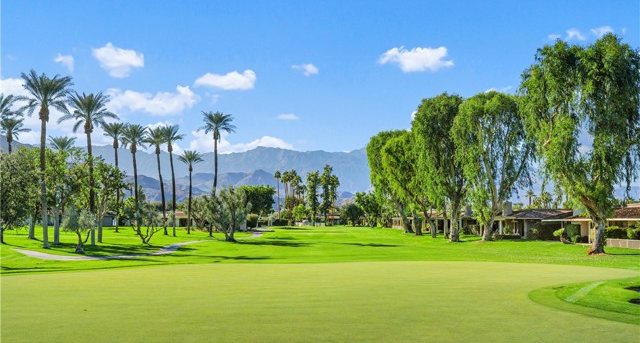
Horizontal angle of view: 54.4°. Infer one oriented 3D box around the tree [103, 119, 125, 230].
[{"bbox_3d":[-36.590,0.984,110.742,3.980,19.580,3.980,1,-5,-18],"label":"tree"}]

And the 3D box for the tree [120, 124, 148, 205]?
[{"bbox_3d":[-29.510,1.210,99.270,4.630,17.540,4.630,0,-4,0],"label":"tree"}]

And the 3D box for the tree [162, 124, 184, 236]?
[{"bbox_3d":[-22.600,1.377,96.663,3.550,17.510,3.550,1,-4,-13],"label":"tree"}]

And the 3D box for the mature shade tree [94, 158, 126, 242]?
[{"bbox_3d":[-23.451,3.281,69.352,3.770,9.280,3.770,1,-5,-19],"label":"mature shade tree"}]

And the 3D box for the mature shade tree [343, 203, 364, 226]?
[{"bbox_3d":[10.490,13.358,192.286,6.940,7.550,6.940,0,-4,3],"label":"mature shade tree"}]

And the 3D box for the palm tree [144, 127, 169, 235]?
[{"bbox_3d":[-25.220,1.370,95.840,3.770,16.730,3.770,0,-4,0],"label":"palm tree"}]

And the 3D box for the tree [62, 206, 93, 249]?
[{"bbox_3d":[-18.976,4.614,49.140,2.600,3.700,2.600,2,-5,-21],"label":"tree"}]

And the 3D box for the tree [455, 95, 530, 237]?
[{"bbox_3d":[20.770,-0.750,74.720,9.970,18.040,9.970,0,-4,0],"label":"tree"}]

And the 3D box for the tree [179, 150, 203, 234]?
[{"bbox_3d":[-21.850,3.525,105.540,4.220,14.250,4.220,1,-4,-12],"label":"tree"}]

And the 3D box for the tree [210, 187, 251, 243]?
[{"bbox_3d":[-10.390,4.910,71.840,4.960,6.360,4.960,0,-4,0],"label":"tree"}]

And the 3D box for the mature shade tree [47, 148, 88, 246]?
[{"bbox_3d":[-26.700,2.600,65.680,4.540,10.110,4.540,0,-4,0],"label":"mature shade tree"}]

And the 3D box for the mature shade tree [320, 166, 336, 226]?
[{"bbox_3d":[2.571,7.705,200.758,4.660,20.000,4.660,0,-4,1],"label":"mature shade tree"}]

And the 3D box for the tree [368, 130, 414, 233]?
[{"bbox_3d":[12.080,1.700,105.130,8.110,17.370,8.110,0,-4,0],"label":"tree"}]

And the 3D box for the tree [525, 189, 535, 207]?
[{"bbox_3d":[50.619,9.110,150.361,2.410,9.530,2.410,-1,-5,19],"label":"tree"}]

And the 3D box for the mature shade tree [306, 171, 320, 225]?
[{"bbox_3d":[-2.089,8.676,200.684,4.340,18.050,4.340,0,-4,-1],"label":"mature shade tree"}]

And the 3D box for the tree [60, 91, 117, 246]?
[{"bbox_3d":[-23.180,-0.340,62.320,6.010,15.510,6.010,0,-4,0],"label":"tree"}]

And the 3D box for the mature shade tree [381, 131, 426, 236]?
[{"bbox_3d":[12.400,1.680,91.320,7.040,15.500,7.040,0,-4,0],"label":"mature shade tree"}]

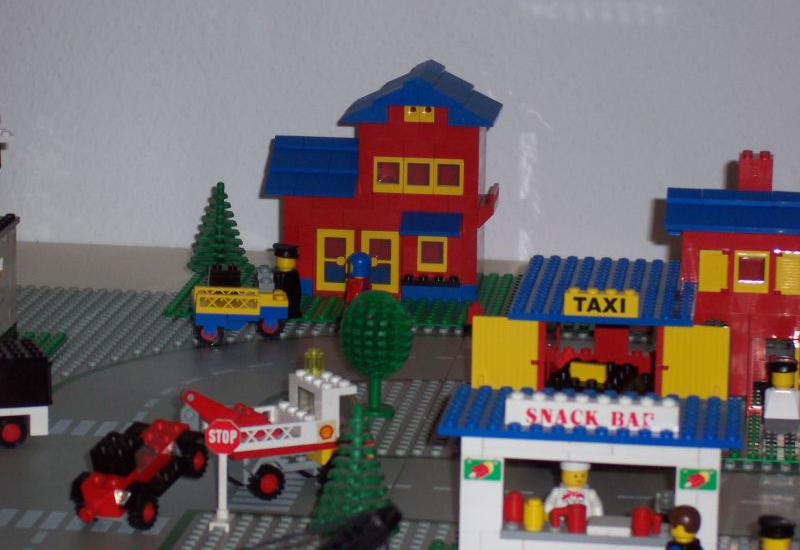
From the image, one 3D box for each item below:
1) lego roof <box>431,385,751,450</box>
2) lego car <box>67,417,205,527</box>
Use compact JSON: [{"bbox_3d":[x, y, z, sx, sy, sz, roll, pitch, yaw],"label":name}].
[{"bbox_3d":[0.074,0.053,1.257,0.112,0.005,0.064,2,11,6],"label":"lego roof"},{"bbox_3d":[-0.107,0.077,1.347,0.033,0.029,0.058,6,31,29],"label":"lego car"}]

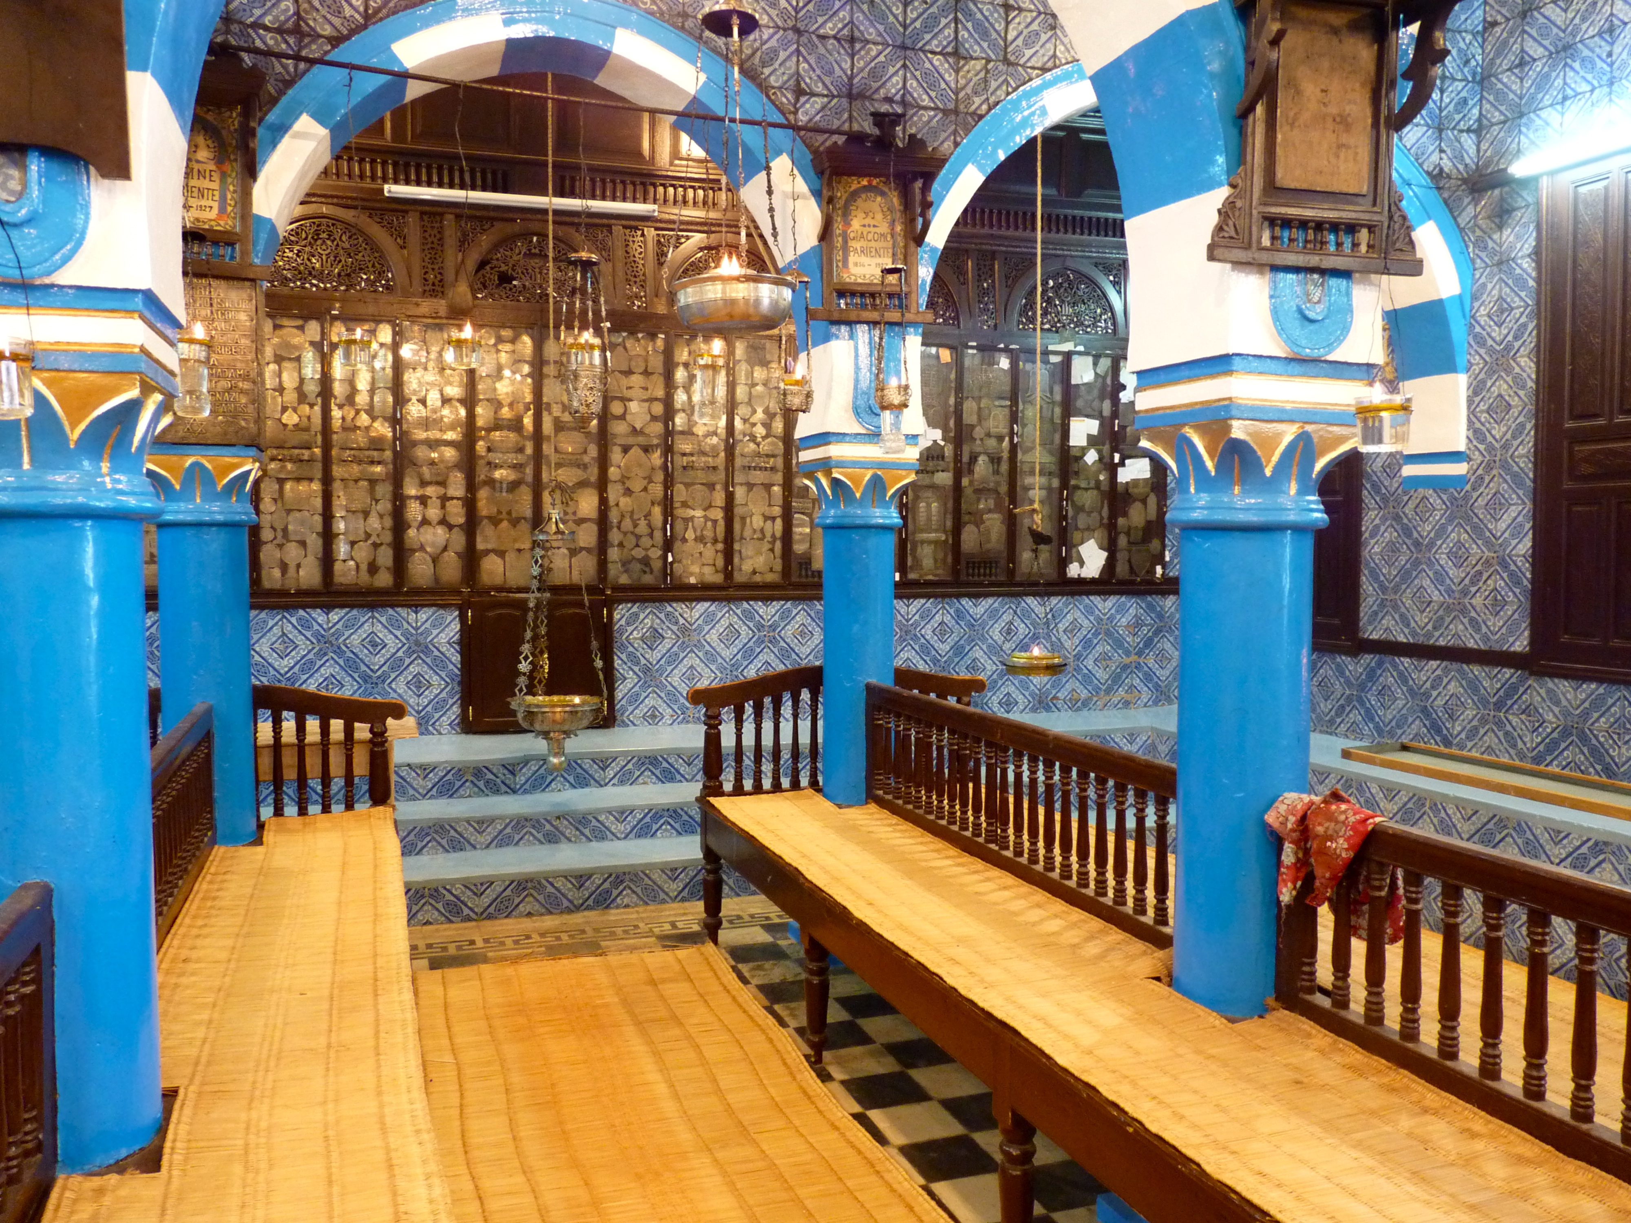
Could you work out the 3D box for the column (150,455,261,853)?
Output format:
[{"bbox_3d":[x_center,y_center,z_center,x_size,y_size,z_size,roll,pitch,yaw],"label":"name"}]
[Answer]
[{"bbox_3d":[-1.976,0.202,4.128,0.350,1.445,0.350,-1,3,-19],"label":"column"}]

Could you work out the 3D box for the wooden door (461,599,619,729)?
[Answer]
[{"bbox_3d":[-1.325,0.249,6.101,0.731,0.653,0.050,-1,3,-19],"label":"wooden door"}]

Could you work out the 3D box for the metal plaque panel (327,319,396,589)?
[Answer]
[{"bbox_3d":[-2.073,-0.714,5.810,0.295,1.223,0.050,-1,3,-19],"label":"metal plaque panel"}]

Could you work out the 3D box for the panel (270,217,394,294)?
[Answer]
[{"bbox_3d":[-2.198,-1.598,5.722,0.585,0.339,0.050,-1,3,-19],"label":"panel"}]

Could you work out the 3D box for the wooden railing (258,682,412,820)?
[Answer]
[{"bbox_3d":[-1.724,0.481,4.410,0.605,0.470,0.070,-1,3,-19],"label":"wooden railing"}]

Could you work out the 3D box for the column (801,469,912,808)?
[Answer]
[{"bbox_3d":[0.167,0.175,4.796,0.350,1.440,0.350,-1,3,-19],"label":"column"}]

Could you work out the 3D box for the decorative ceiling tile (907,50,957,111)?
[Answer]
[{"bbox_3d":[0.408,-1.899,4.562,0.204,0.189,0.020,-1,3,-19],"label":"decorative ceiling tile"}]

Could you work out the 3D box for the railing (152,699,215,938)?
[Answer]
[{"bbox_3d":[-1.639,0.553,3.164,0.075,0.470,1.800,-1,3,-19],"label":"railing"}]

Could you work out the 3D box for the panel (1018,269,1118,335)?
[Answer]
[{"bbox_3d":[1.356,-1.683,6.920,0.621,0.369,0.050,-1,3,-19],"label":"panel"}]

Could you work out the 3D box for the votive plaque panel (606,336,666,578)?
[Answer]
[{"bbox_3d":[-0.880,-0.741,6.229,0.301,1.225,0.050,-1,3,-19],"label":"votive plaque panel"}]

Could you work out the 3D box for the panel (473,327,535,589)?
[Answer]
[{"bbox_3d":[-1.473,-0.722,6.021,0.287,1.232,0.050,-1,3,-19],"label":"panel"}]

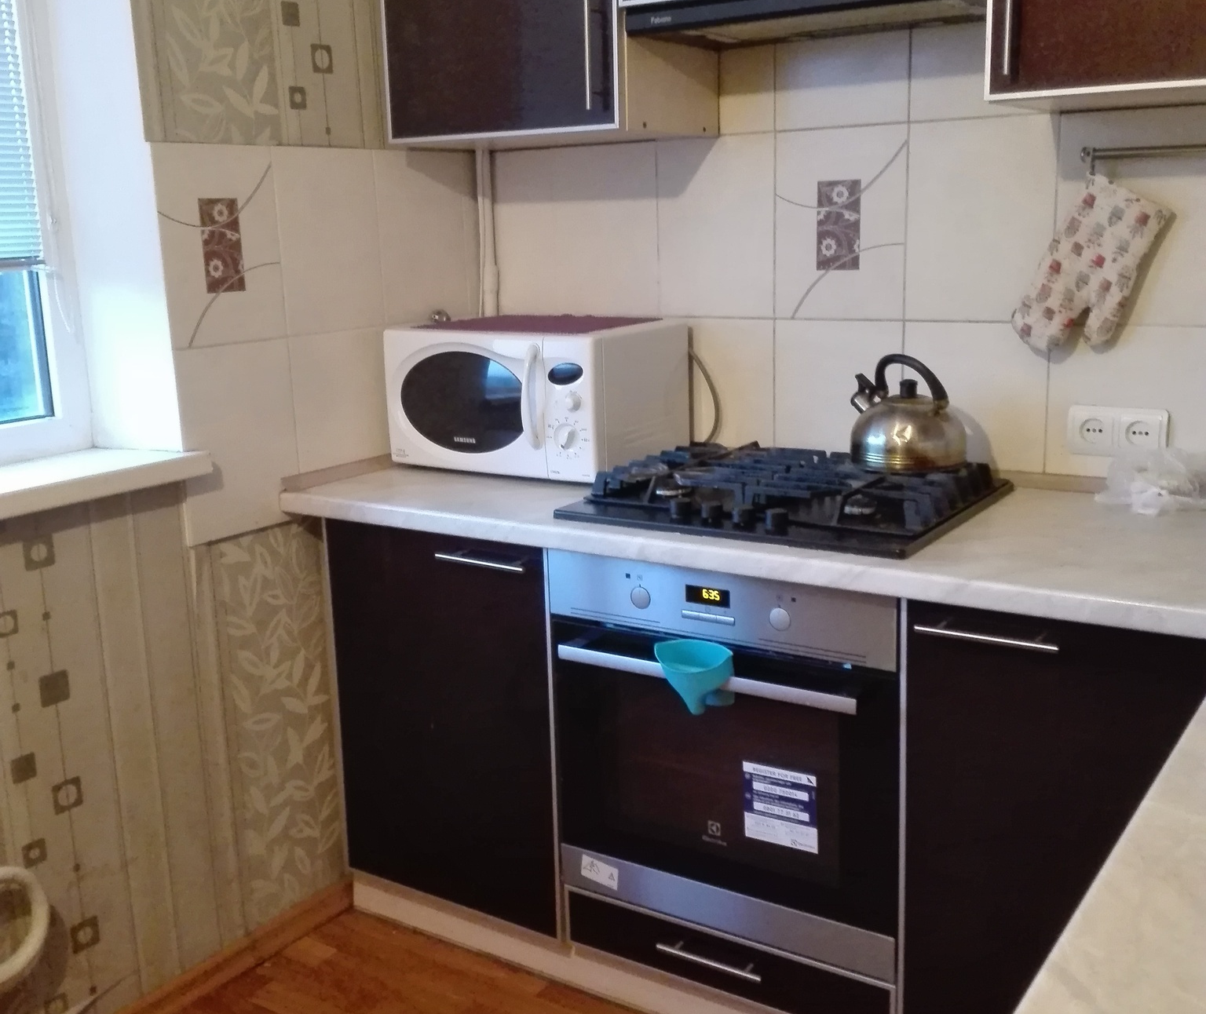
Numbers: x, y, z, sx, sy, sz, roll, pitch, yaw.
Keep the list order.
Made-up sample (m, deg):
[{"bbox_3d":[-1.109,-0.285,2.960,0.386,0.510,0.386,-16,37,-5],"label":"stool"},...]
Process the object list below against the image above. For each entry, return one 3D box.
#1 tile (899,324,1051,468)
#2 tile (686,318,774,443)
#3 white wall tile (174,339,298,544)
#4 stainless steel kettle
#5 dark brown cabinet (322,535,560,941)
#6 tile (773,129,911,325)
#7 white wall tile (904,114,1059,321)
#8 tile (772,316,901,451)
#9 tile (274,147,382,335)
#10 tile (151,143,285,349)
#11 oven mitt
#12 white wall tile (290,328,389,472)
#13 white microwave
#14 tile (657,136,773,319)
[{"bbox_3d":[0.644,-0.178,2.180,0.250,0.285,0.010,6,15,32],"label":"tile"},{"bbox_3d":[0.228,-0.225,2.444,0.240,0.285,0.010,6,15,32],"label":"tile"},{"bbox_3d":[-0.636,-0.120,2.204,0.010,0.332,0.253,6,15,32],"label":"white wall tile"},{"bbox_3d":[0.506,-0.167,2.101,0.207,0.187,0.190,9,17,41],"label":"stainless steel kettle"},{"bbox_3d":[-0.141,0.327,2.457,0.497,0.710,0.560,6,15,32],"label":"dark brown cabinet"},{"bbox_3d":[0.426,-0.506,2.254,0.250,0.334,0.010,6,15,33],"label":"tile"},{"bbox_3d":[0.635,-0.480,2.112,0.250,0.332,0.010,6,15,32],"label":"white wall tile"},{"bbox_3d":[0.436,-0.191,2.325,0.250,0.310,0.010,6,15,33],"label":"tile"},{"bbox_3d":[-0.517,-0.505,2.380,0.010,0.334,0.250,7,15,35],"label":"tile"},{"bbox_3d":[-0.646,-0.445,2.131,0.010,0.333,0.253,6,15,32],"label":"tile"},{"bbox_3d":[0.776,-0.368,1.999,0.165,0.275,0.040,35,28,22],"label":"oven mitt"},{"bbox_3d":[-0.507,-0.189,2.451,0.010,0.310,0.250,7,15,35],"label":"white wall tile"},{"bbox_3d":[-0.127,-0.210,2.436,0.490,0.274,0.350,7,15,34],"label":"white microwave"},{"bbox_3d":[0.216,-0.530,2.390,0.250,0.334,0.010,6,15,33],"label":"tile"}]

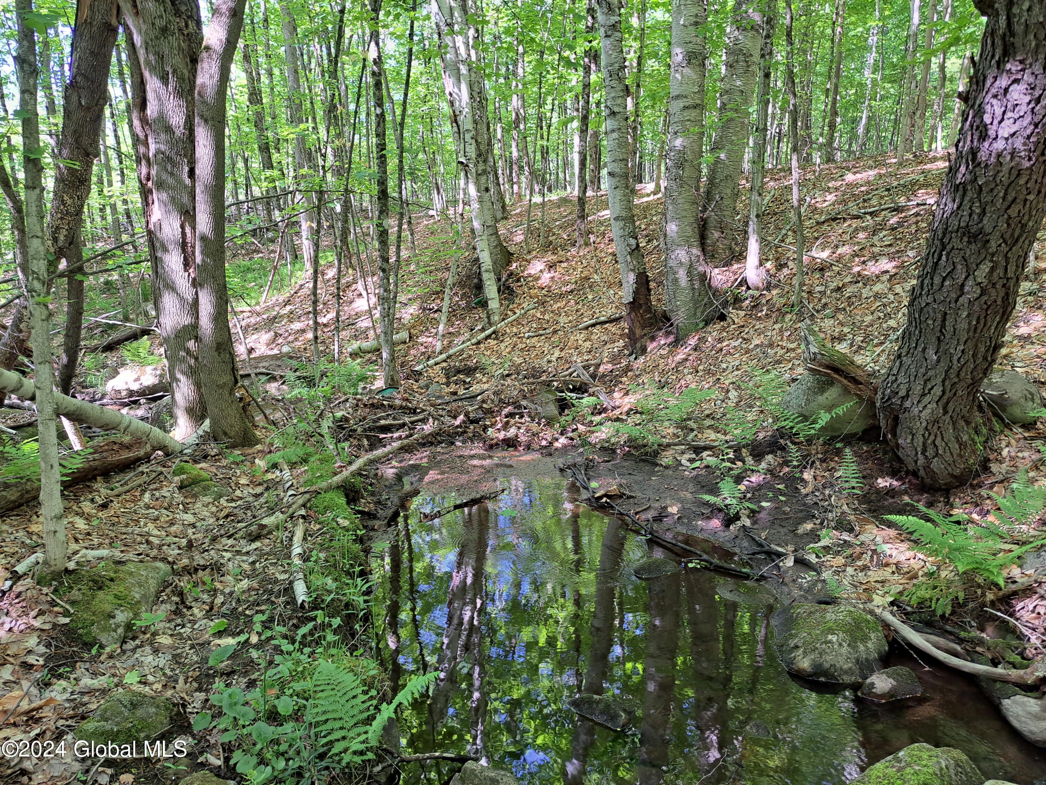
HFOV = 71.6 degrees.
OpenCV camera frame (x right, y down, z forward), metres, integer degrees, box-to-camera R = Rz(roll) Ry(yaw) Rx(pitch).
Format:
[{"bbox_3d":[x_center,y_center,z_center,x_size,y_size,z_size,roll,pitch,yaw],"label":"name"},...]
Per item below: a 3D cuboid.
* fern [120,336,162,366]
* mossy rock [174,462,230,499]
[{"bbox_3d":[-5.015,-0.530,9.500,0.520,0.350,0.450,-6,12,-27],"label":"fern"},{"bbox_3d":[-1.840,0.505,4.150,0.310,0.150,0.270,-5,12,-24],"label":"mossy rock"}]

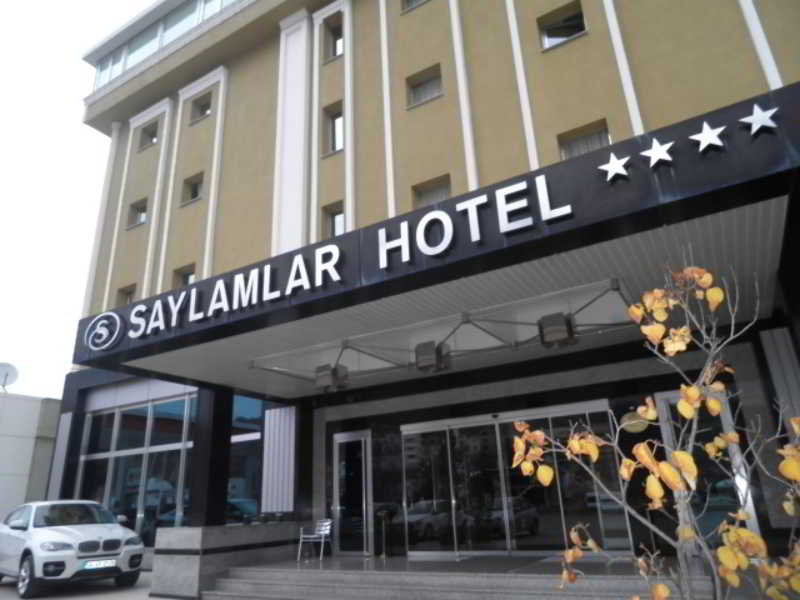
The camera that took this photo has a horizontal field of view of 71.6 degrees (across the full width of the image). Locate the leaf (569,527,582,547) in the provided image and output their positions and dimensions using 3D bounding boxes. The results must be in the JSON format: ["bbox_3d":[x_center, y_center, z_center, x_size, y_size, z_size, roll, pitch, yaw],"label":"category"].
[{"bbox_3d":[0.664,0.895,2.100,0.052,0.075,0.035,-8,-21,14],"label":"leaf"}]

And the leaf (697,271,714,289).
[{"bbox_3d":[1.074,-0.072,1.950,0.063,0.063,0.030,-14,-24,28],"label":"leaf"}]

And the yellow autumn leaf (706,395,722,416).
[{"bbox_3d":[1.191,0.403,2.100,0.058,0.075,0.035,-13,-23,27],"label":"yellow autumn leaf"}]

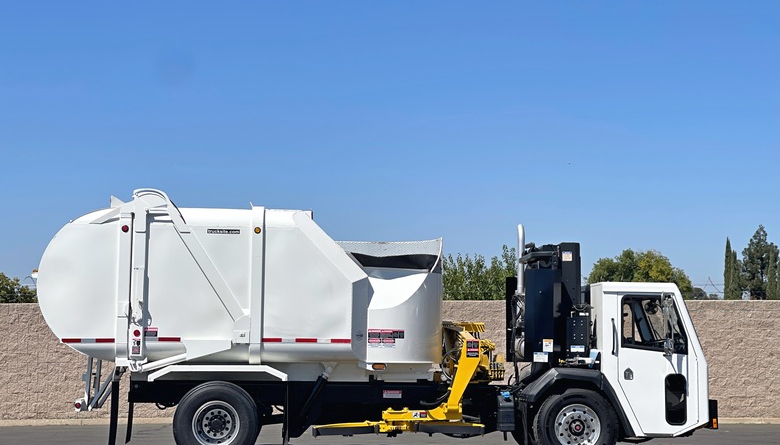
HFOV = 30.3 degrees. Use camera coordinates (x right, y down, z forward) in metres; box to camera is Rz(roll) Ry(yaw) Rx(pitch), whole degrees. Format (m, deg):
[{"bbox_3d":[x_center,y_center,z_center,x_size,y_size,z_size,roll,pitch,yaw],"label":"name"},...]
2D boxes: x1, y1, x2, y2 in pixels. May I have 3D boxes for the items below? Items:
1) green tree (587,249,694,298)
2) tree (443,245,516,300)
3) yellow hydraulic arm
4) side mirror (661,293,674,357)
[{"bbox_3d":[10.405,4.044,59.723,4.600,5.950,4.300,-1,-5,10],"label":"green tree"},{"bbox_3d":[2.563,2.962,41.783,2.700,4.660,2.400,0,-5,4],"label":"tree"},{"bbox_3d":[0.231,2.007,18.599,2.480,1.500,1.100,1,-5,-5],"label":"yellow hydraulic arm"},{"bbox_3d":[3.479,1.279,18.080,0.150,0.800,0.220,1,-5,-5],"label":"side mirror"}]

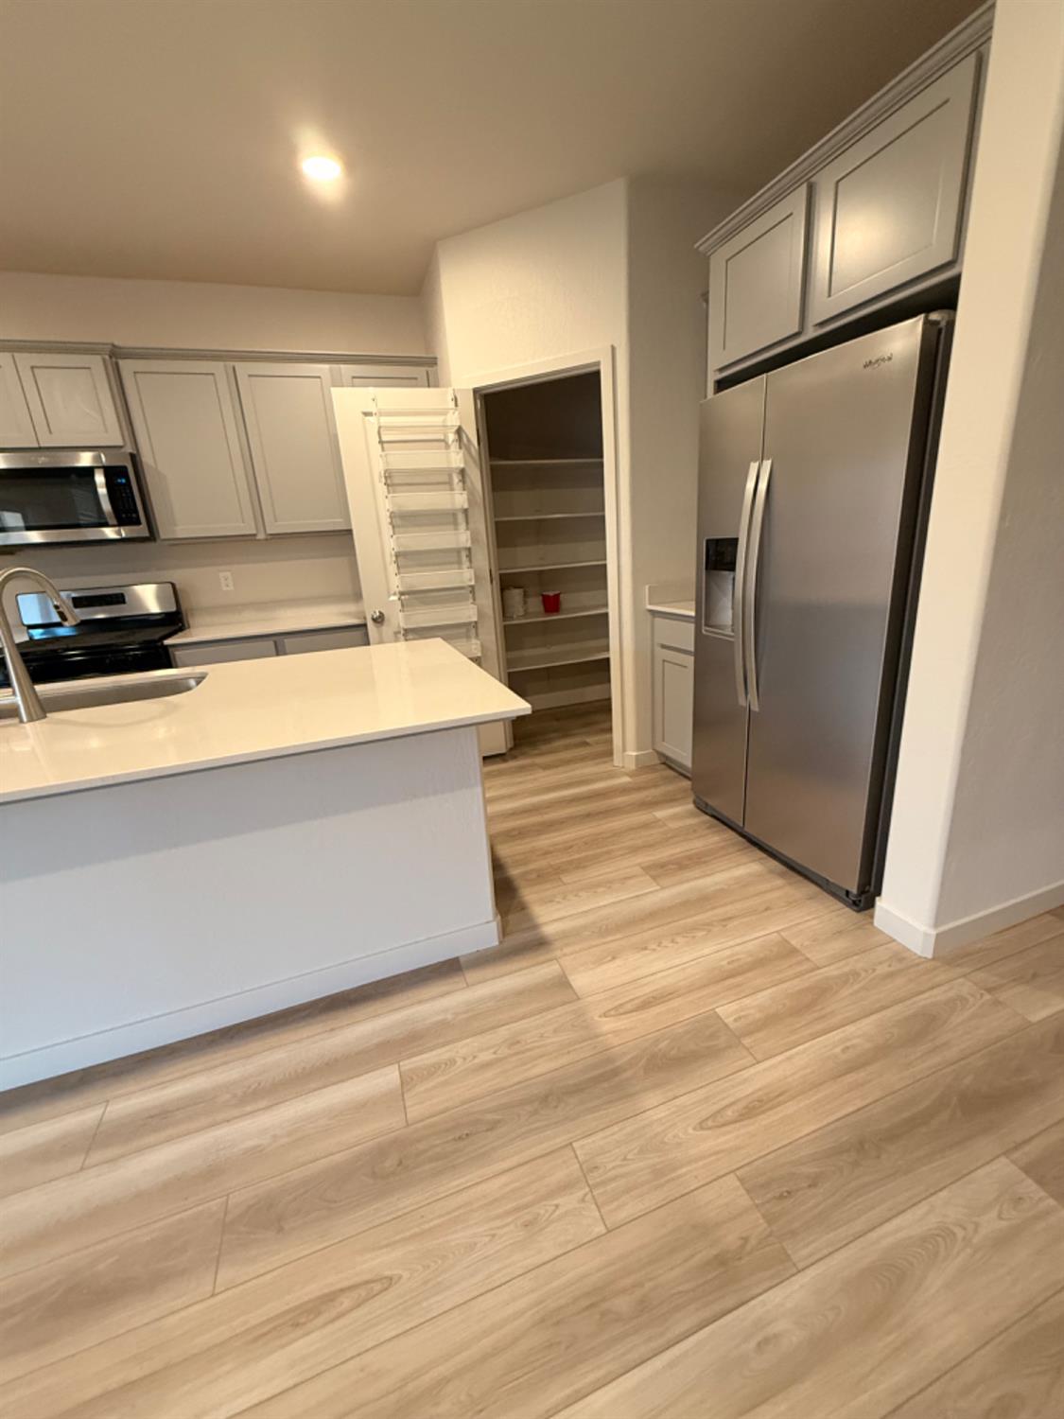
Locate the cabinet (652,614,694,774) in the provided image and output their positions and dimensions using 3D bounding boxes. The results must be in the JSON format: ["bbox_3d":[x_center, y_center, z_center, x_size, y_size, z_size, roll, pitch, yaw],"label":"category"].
[{"bbox_3d":[1.031,-0.089,3.022,0.625,0.885,0.510,-9,17,-18],"label":"cabinet"}]

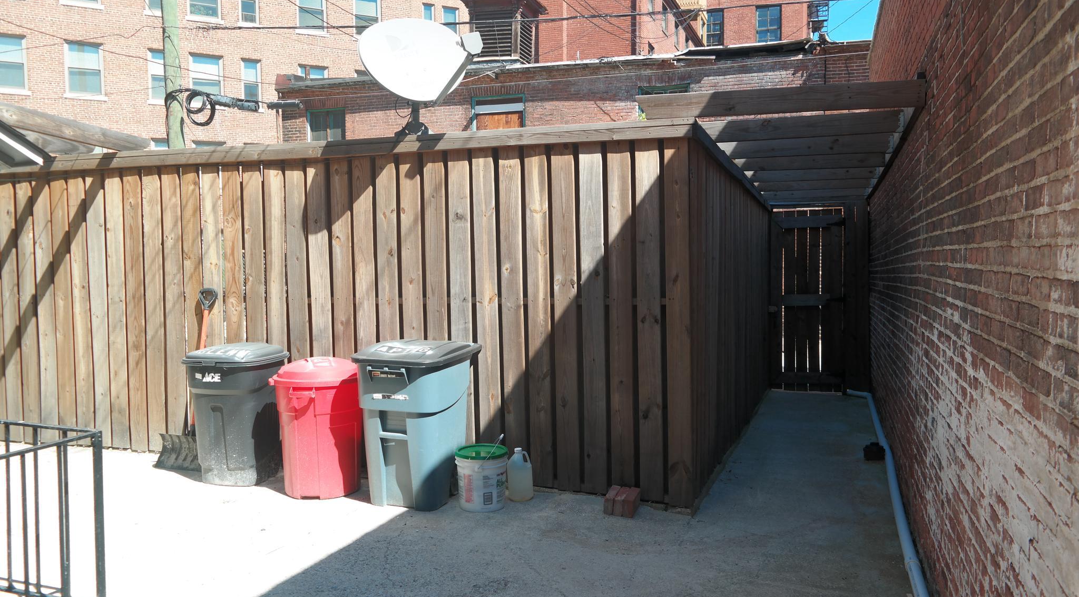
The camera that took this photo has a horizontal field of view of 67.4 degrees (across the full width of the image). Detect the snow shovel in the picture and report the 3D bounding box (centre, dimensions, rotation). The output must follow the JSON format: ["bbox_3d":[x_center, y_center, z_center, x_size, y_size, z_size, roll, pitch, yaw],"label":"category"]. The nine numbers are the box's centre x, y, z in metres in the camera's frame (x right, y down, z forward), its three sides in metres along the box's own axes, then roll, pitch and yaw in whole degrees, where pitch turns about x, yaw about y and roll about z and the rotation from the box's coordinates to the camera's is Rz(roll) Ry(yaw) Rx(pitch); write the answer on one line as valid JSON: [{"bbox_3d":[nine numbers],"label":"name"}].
[{"bbox_3d":[-2.345,0.538,5.574,0.490,1.270,0.150,0,-11,17],"label":"snow shovel"}]

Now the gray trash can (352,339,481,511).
[{"bbox_3d":[-0.720,0.737,4.922,0.600,0.960,0.650,0,2,17],"label":"gray trash can"}]

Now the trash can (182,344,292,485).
[{"bbox_3d":[-1.988,0.734,5.356,0.510,0.880,0.530,0,2,17],"label":"trash can"}]

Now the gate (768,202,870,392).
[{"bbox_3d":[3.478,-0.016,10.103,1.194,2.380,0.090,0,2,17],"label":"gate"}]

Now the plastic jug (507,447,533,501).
[{"bbox_3d":[-0.123,1.062,4.918,0.160,0.308,0.160,0,2,17],"label":"plastic jug"}]

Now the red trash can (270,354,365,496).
[{"bbox_3d":[-1.371,0.792,5.085,0.600,0.820,0.620,-1,2,0],"label":"red trash can"}]

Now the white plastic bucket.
[{"bbox_3d":[-0.342,1.057,4.760,0.310,0.325,0.310,-1,2,0],"label":"white plastic bucket"}]

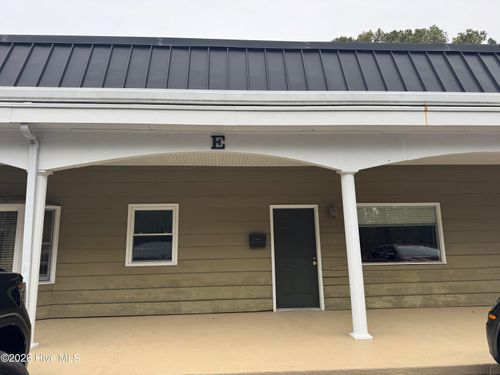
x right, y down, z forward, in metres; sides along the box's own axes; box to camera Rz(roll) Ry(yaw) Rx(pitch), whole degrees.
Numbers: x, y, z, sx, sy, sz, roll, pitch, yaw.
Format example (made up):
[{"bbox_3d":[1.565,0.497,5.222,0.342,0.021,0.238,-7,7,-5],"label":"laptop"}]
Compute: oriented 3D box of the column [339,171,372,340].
[{"bbox_3d":[1.508,0.900,5.028,0.242,2.404,0.242,0,-11,-4],"label":"column"}]

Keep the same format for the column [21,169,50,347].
[{"bbox_3d":[-2.929,0.922,4.694,0.242,2.394,0.242,0,-11,-4],"label":"column"}]

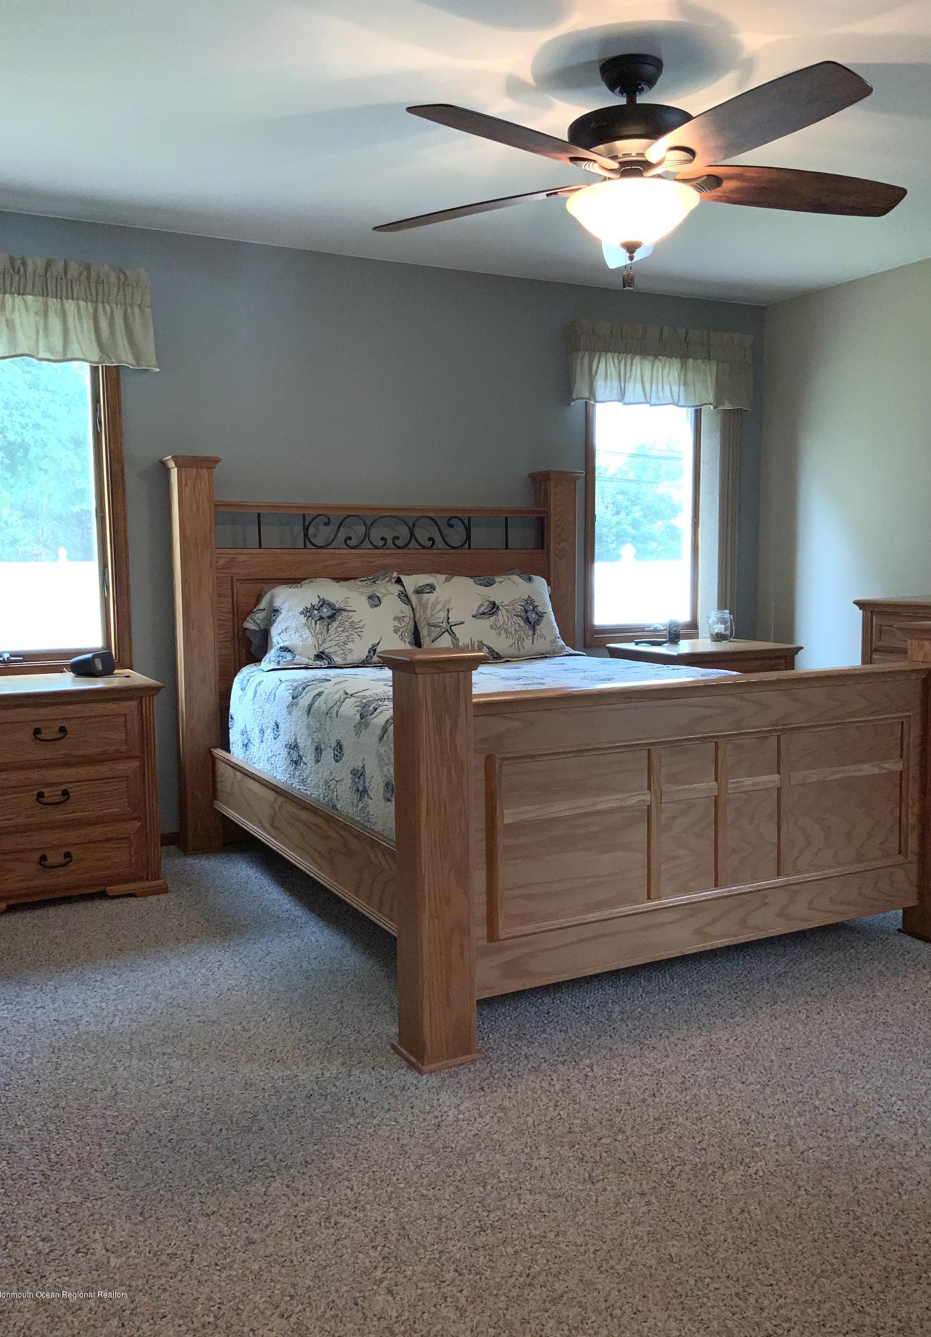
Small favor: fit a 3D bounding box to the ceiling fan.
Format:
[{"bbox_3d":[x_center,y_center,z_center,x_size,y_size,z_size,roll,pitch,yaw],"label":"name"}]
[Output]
[{"bbox_3d":[0.430,-1.305,2.941,1.476,0.522,1.476,0,6,8],"label":"ceiling fan"}]

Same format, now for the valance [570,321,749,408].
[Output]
[{"bbox_3d":[0.942,-1.440,5.357,1.027,0.363,0.114,-3,6,-28],"label":"valance"}]

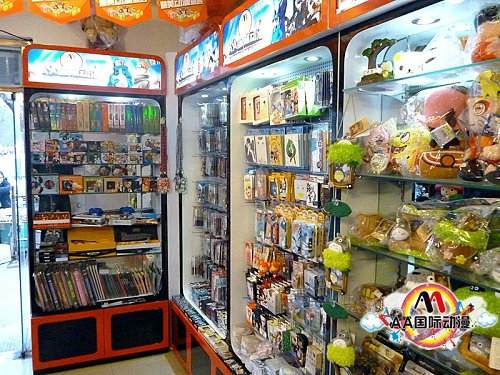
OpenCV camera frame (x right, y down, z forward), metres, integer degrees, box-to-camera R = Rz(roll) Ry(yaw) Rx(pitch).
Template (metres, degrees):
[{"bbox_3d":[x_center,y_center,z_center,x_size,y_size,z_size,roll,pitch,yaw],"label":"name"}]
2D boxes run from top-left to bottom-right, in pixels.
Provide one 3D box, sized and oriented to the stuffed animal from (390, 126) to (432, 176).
[{"bbox_3d":[0.499,-0.111,1.250,0.120,0.152,0.125,-2,6,-28],"label":"stuffed animal"}]

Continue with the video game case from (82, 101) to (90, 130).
[{"bbox_3d":[-1.110,-0.475,2.752,0.045,0.192,0.140,-1,5,-21],"label":"video game case"}]

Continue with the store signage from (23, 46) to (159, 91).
[{"bbox_3d":[-0.991,-0.769,2.651,0.820,0.213,0.030,-2,6,-22],"label":"store signage"}]

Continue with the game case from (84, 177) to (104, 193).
[{"bbox_3d":[-1.061,-0.011,2.754,0.127,0.118,0.020,-2,6,-22],"label":"game case"}]

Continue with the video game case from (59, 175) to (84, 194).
[{"bbox_3d":[-1.189,-0.012,2.702,0.145,0.120,0.020,-2,6,-22],"label":"video game case"}]

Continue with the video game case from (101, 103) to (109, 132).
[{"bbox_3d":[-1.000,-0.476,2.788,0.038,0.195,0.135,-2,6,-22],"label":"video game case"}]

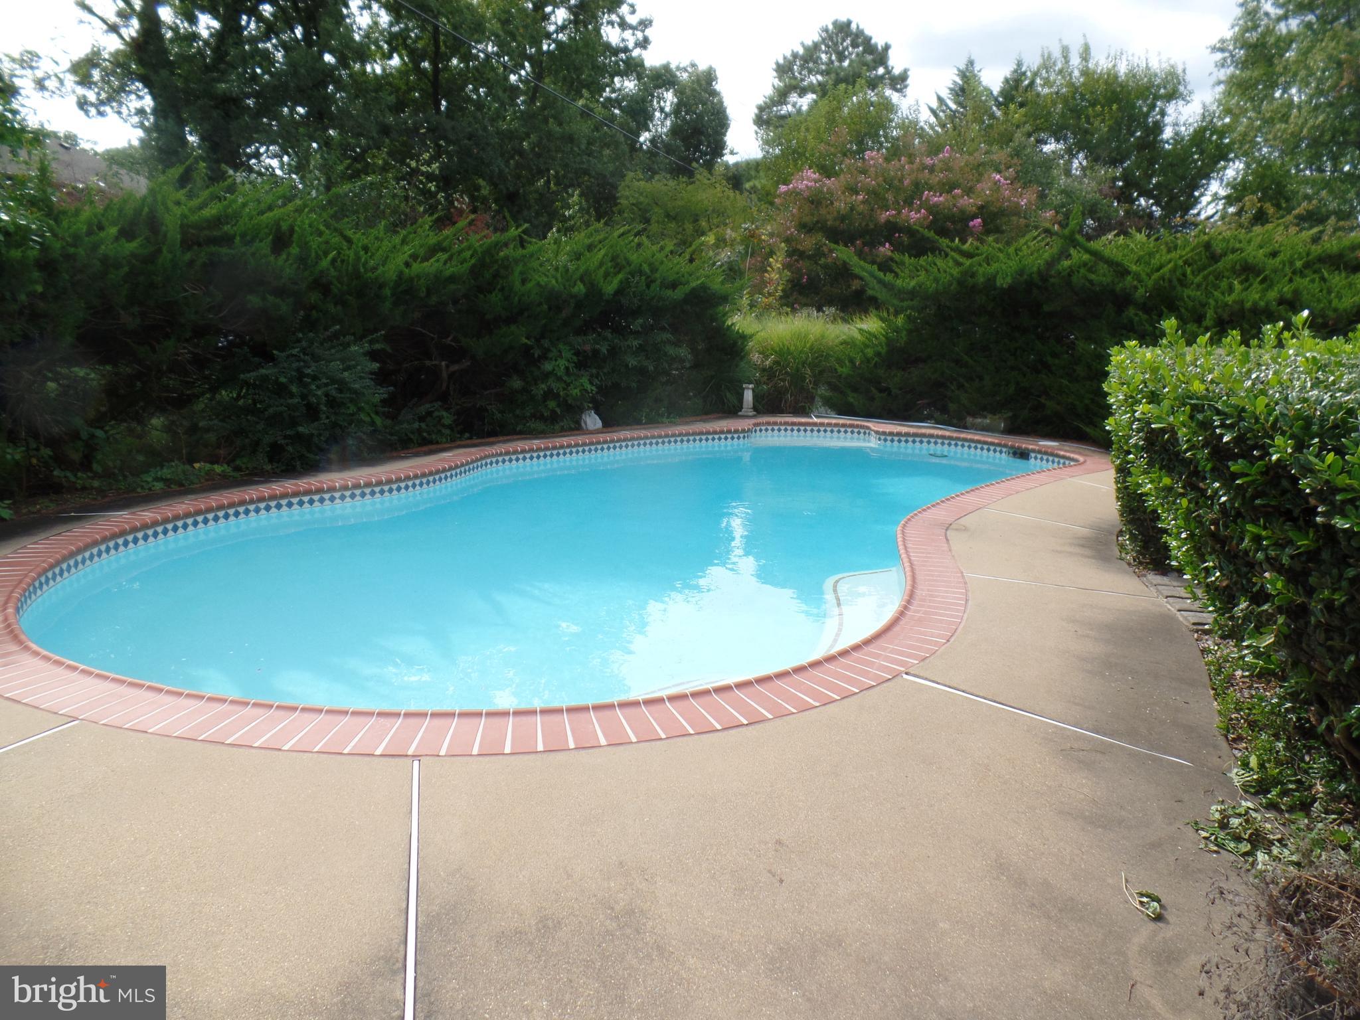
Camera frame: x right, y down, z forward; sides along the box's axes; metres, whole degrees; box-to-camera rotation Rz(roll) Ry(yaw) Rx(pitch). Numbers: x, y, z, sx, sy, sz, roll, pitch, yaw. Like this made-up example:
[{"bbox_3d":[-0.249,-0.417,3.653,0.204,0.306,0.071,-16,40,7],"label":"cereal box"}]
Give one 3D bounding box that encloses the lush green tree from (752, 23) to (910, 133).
[{"bbox_3d":[5.960,-12.787,36.093,6.390,12.430,6.390,0,12,0],"label":"lush green tree"}]

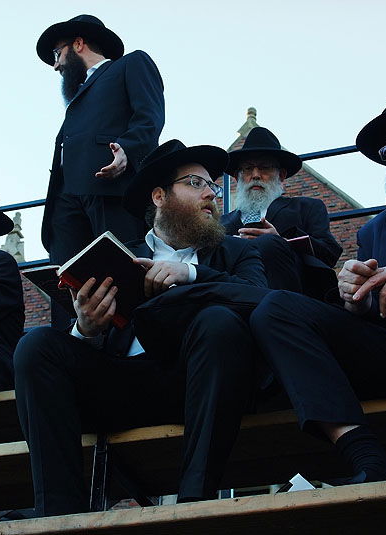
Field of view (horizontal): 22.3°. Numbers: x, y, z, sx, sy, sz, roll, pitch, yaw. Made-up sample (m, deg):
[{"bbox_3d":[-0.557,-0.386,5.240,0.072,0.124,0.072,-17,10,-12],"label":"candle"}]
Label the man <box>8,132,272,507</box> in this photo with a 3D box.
[{"bbox_3d":[-0.038,0.180,3.038,0.680,1.286,0.800,-15,-29,23],"label":"man"}]

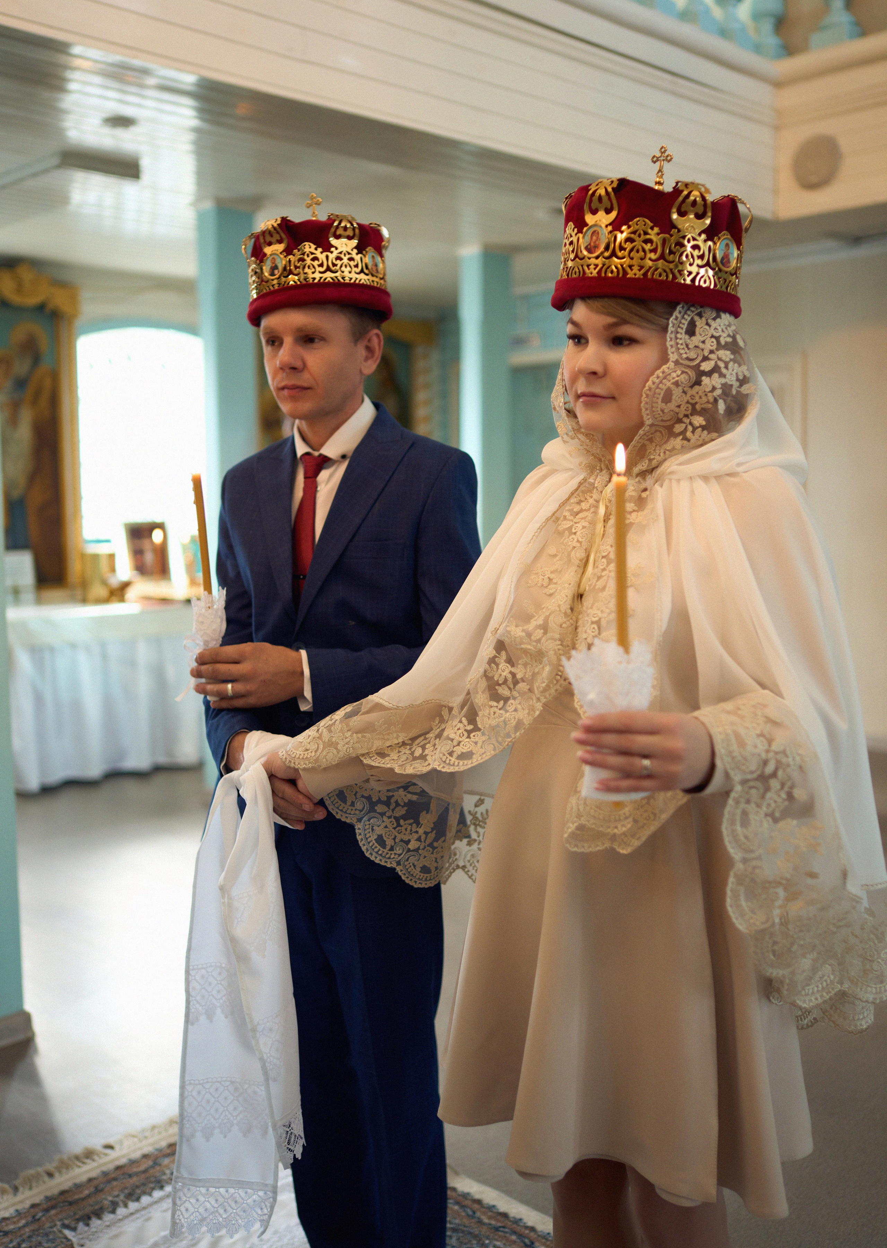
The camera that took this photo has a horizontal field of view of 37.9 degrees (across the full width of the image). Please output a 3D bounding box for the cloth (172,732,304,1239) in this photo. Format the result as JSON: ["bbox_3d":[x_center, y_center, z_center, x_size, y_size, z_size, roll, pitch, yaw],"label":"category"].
[{"bbox_3d":[-0.297,0.526,1.851,0.190,0.747,0.150,1,6,15],"label":"cloth"}]

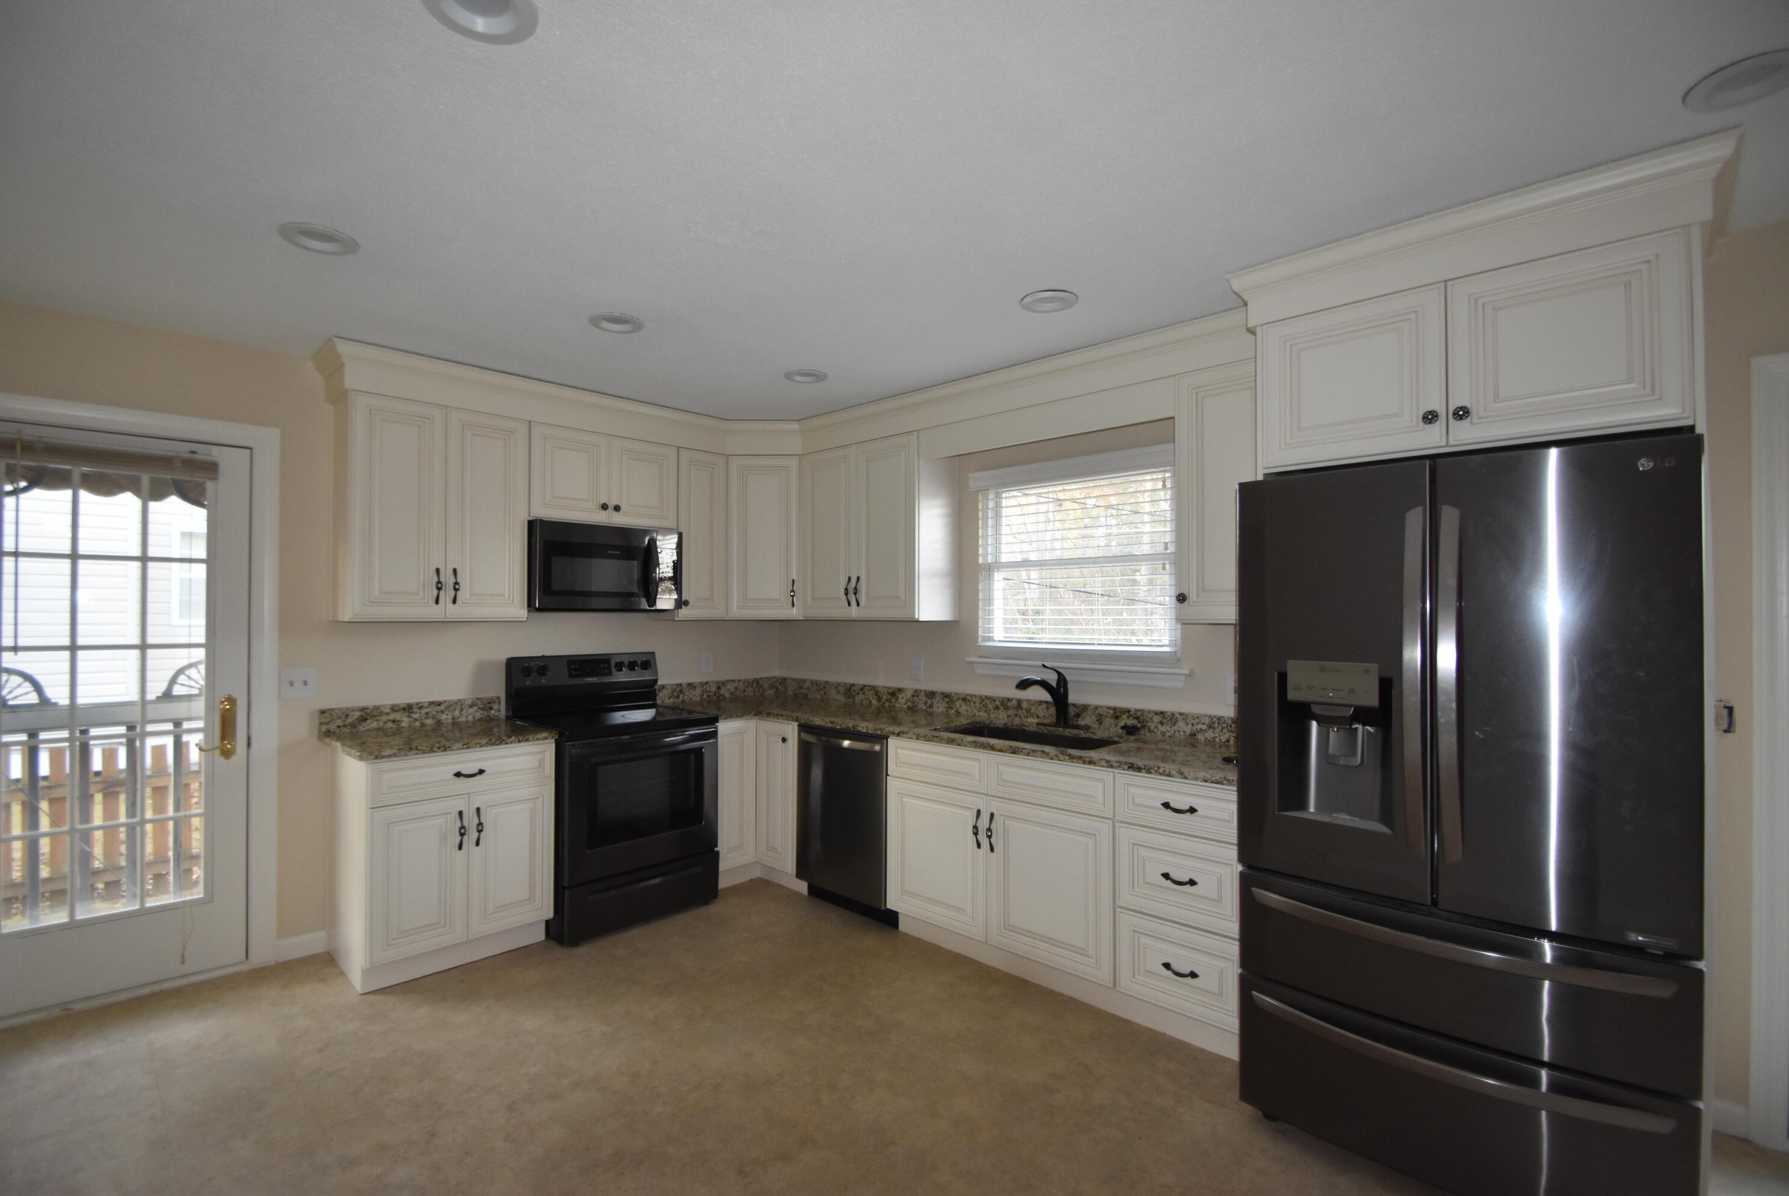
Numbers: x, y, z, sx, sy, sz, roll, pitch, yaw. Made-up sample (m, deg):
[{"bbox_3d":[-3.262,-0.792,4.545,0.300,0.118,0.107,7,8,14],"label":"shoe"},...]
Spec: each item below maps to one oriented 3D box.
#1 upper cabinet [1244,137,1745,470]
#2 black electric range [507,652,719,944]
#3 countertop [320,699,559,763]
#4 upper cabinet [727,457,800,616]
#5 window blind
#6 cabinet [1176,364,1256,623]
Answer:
[{"bbox_3d":[1.654,-0.689,2.202,1.050,0.620,0.640,-1,-2,43],"label":"upper cabinet"},{"bbox_3d":[-1.365,0.890,3.631,0.695,1.185,0.762,-1,-2,43],"label":"black electric range"},{"bbox_3d":[-1.911,0.536,3.147,0.655,0.133,0.704,-1,-2,43],"label":"countertop"},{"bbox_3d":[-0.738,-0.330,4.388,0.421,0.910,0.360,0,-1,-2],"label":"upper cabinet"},{"bbox_3d":[0.775,-0.193,3.400,1.040,0.880,0.070,-1,-2,43],"label":"window blind"},{"bbox_3d":[1.278,-0.359,2.761,0.350,0.919,0.324,-1,-2,43],"label":"cabinet"}]

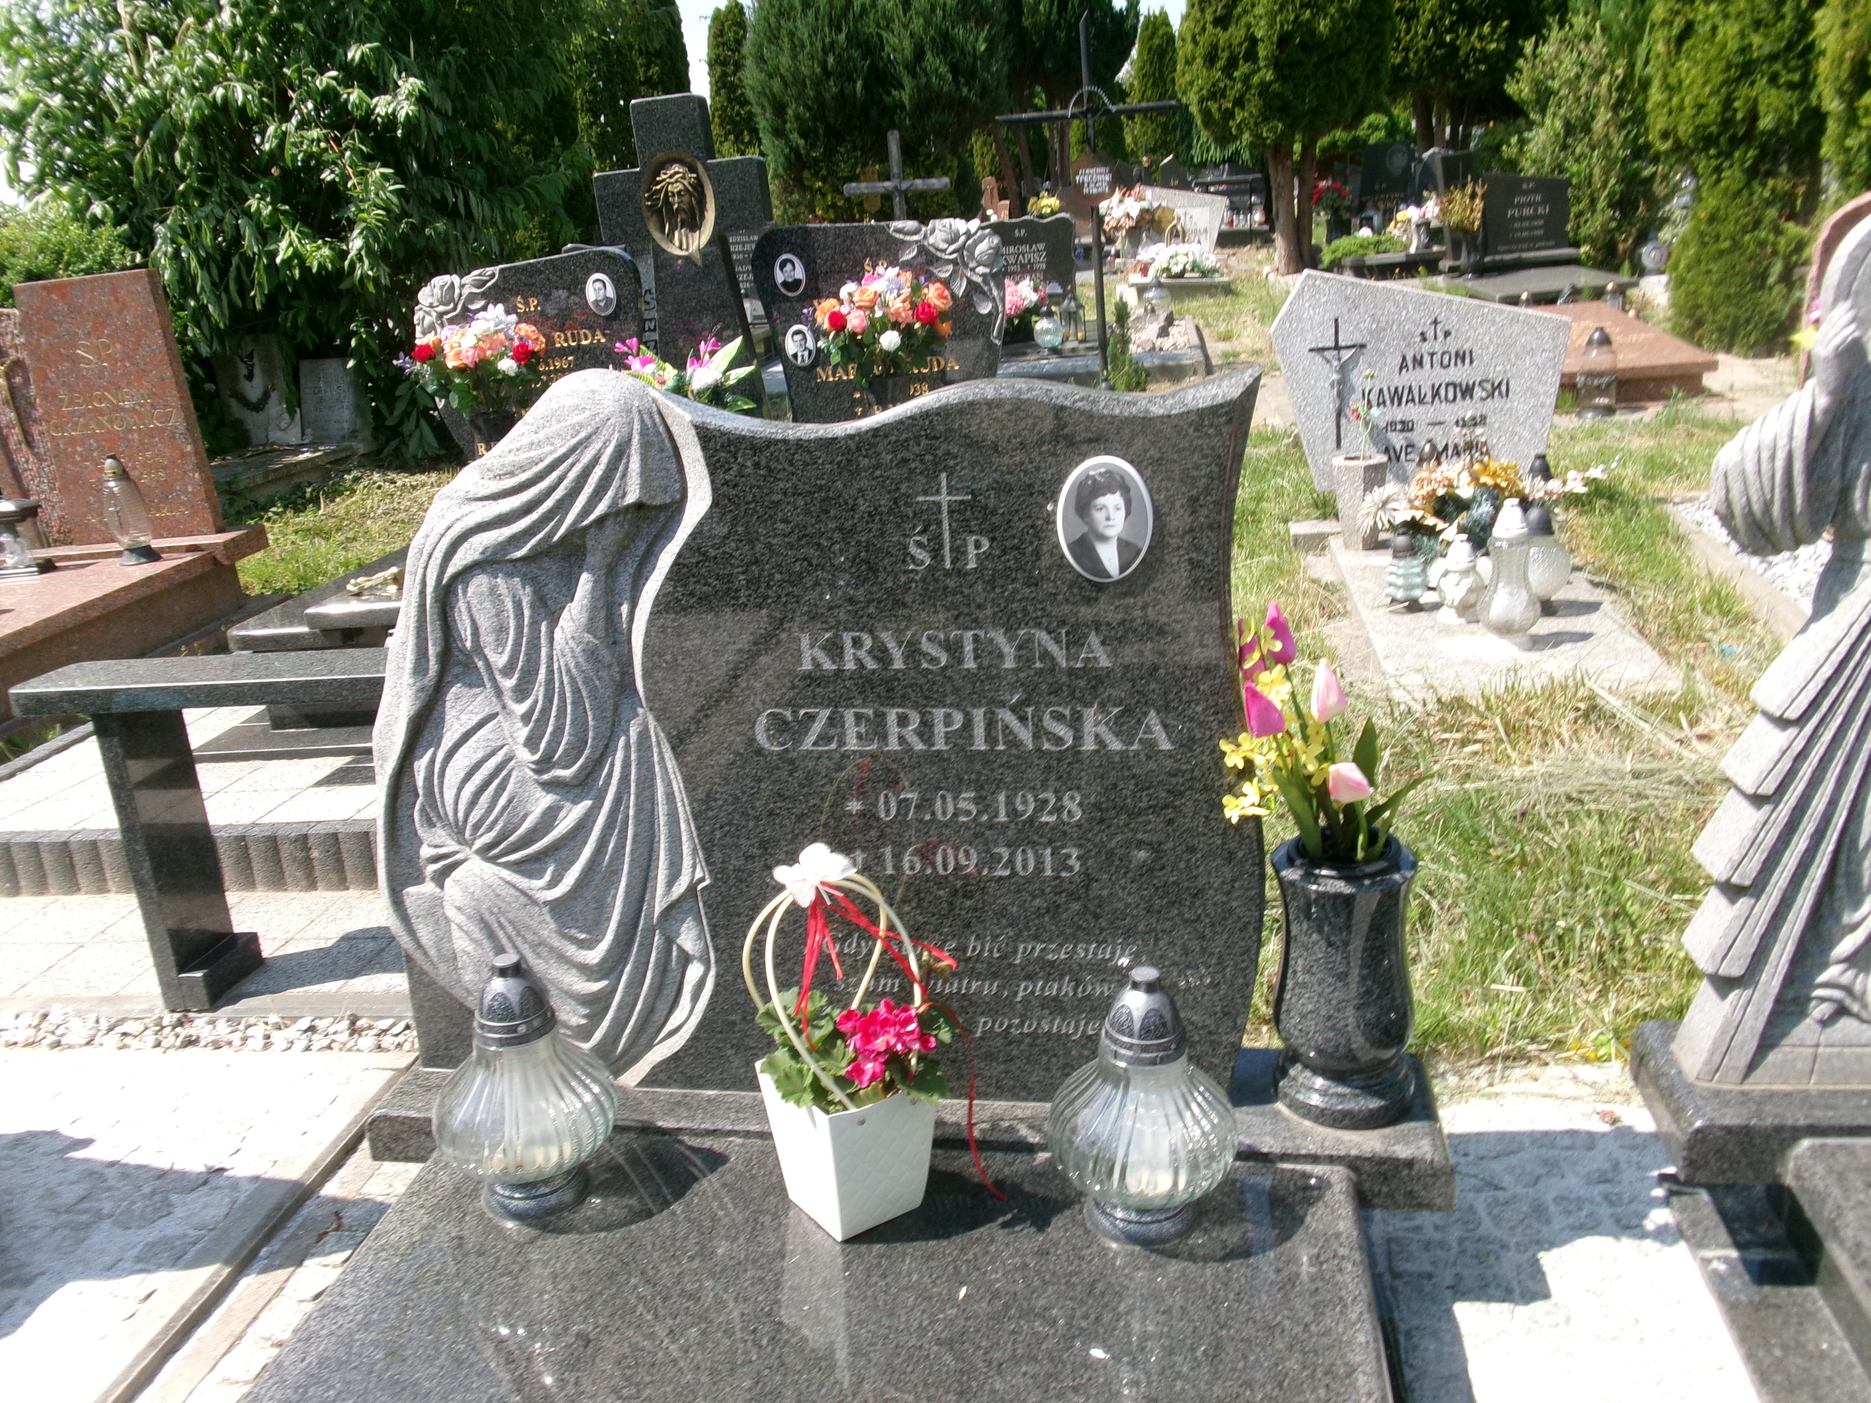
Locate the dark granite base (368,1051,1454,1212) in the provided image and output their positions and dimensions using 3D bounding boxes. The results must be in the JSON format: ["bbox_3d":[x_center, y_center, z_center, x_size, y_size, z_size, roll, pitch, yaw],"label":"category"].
[{"bbox_3d":[-0.044,0.467,1.741,1.188,0.056,0.216,0,18,9],"label":"dark granite base"}]

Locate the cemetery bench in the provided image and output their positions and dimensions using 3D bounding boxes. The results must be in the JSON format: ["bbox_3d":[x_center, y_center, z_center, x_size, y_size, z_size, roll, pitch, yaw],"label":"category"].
[{"bbox_3d":[-0.701,0.176,2.012,0.950,0.463,0.145,-1,18,10],"label":"cemetery bench"}]

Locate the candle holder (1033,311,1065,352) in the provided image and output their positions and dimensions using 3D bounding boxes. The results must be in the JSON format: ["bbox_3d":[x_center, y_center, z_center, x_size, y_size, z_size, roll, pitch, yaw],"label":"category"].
[{"bbox_3d":[0.569,-1.881,7.656,0.148,0.187,0.148,-1,18,10],"label":"candle holder"}]

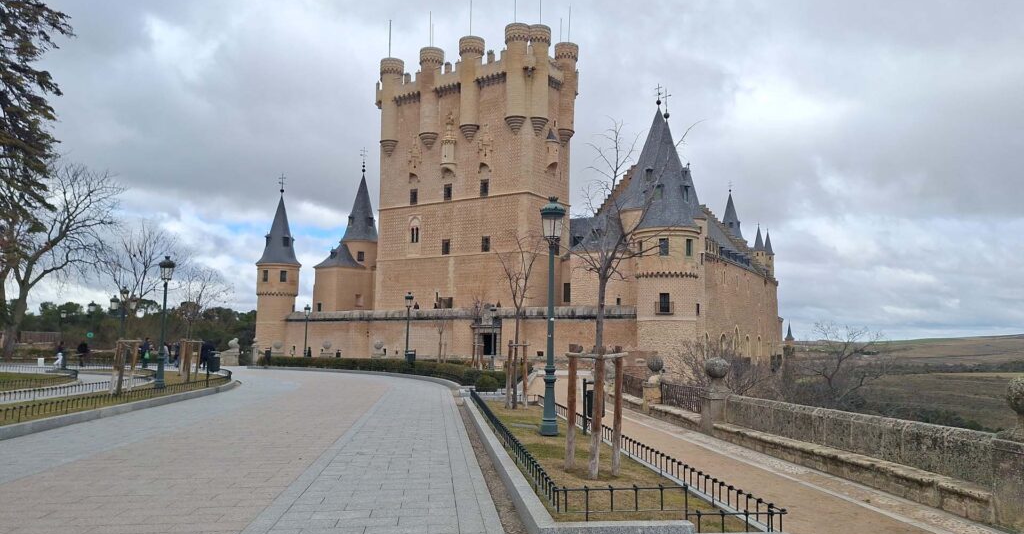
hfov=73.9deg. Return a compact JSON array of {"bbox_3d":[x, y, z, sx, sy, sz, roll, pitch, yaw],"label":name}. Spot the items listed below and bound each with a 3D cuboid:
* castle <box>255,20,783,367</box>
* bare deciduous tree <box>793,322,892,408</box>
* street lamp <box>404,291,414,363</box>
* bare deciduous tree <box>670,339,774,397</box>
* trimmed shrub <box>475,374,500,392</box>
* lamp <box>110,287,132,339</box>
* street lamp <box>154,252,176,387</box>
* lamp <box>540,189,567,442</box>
[{"bbox_3d":[8.164,-5.684,108.724,63.352,41.213,70.000,-3,-7,33],"label":"castle"},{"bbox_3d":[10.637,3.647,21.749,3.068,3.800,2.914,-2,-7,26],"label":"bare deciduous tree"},{"bbox_3d":[-5.433,3.489,35.501,0.460,4.400,0.460,2,-6,-9],"label":"street lamp"},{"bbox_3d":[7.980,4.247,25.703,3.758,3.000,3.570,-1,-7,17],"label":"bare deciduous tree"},{"bbox_3d":[-0.837,3.922,23.008,0.850,0.640,0.850,1,-6,-2],"label":"trimmed shrub"},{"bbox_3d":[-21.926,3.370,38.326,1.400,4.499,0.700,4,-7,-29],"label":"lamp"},{"bbox_3d":[-11.490,1.830,22.461,0.460,4.400,0.460,4,-7,-27],"label":"street lamp"},{"bbox_3d":[0.734,0.863,12.625,0.460,4.400,0.460,0,-6,3],"label":"lamp"}]

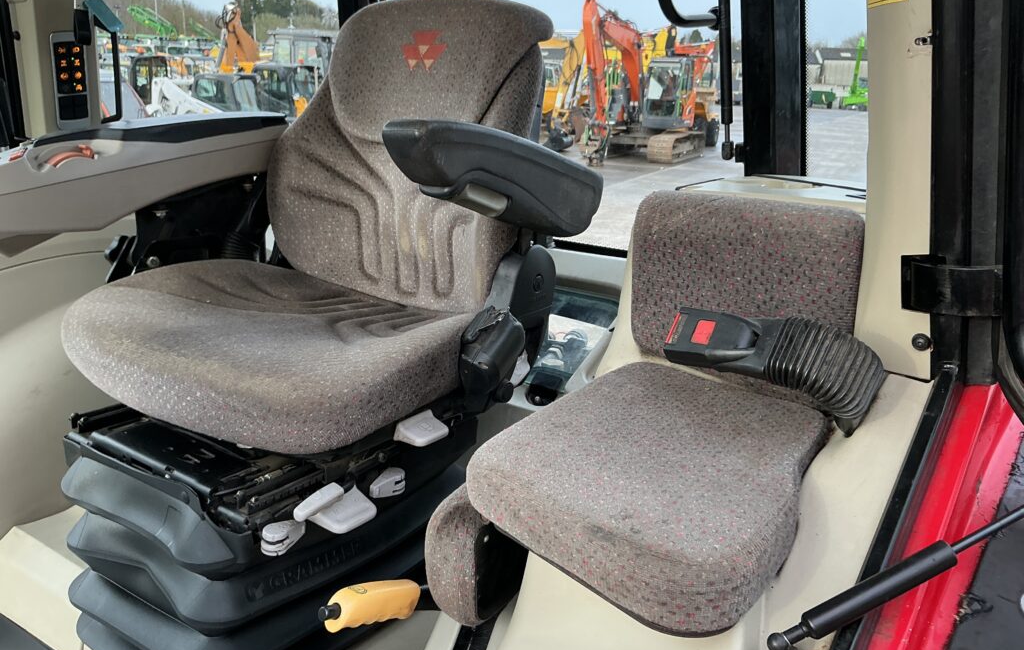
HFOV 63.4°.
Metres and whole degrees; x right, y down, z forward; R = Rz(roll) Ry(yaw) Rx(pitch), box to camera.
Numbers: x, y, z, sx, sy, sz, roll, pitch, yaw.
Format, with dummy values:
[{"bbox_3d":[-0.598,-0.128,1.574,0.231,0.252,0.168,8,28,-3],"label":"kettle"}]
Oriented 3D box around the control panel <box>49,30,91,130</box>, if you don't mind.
[{"bbox_3d":[-0.763,-0.420,1.430,0.060,0.164,0.018,-15,23,-43],"label":"control panel"}]

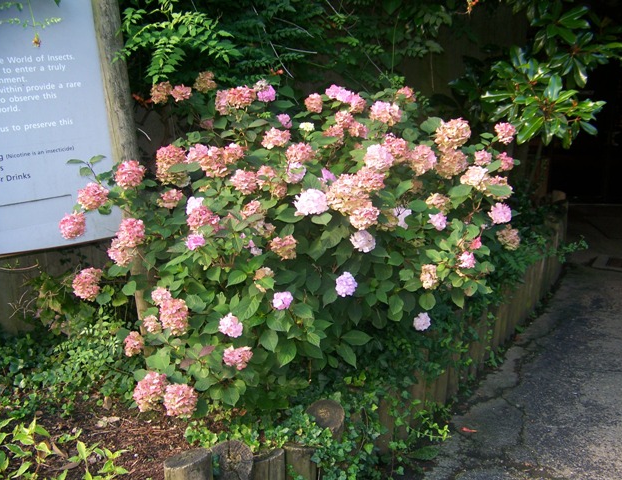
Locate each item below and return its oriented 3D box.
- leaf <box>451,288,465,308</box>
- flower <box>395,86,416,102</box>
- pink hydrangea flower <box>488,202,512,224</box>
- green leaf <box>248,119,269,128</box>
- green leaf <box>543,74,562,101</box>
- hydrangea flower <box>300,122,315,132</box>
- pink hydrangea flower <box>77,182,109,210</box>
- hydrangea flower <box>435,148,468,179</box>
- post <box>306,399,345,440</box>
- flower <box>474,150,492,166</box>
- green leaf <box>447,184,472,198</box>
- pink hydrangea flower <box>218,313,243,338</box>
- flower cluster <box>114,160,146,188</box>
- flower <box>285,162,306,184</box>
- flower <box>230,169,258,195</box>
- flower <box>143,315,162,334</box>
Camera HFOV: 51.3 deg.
[{"bbox_3d":[0.593,0.235,2.600,0.056,0.078,0.040,2,15,13],"label":"leaf"},{"bbox_3d":[0.470,-0.717,3.200,0.104,0.084,0.093,1,20,8],"label":"flower"},{"bbox_3d":[0.893,-0.125,3.050,0.113,0.104,0.108,4,21,16],"label":"pink hydrangea flower"},{"bbox_3d":[-0.227,-0.504,2.800,0.090,0.030,0.055,-1,19,-4],"label":"green leaf"},{"bbox_3d":[1.418,-0.895,3.800,0.106,0.152,0.050,4,16,20],"label":"green leaf"},{"bbox_3d":[-0.016,-0.504,2.900,0.072,0.042,0.065,-1,15,0],"label":"hydrangea flower"},{"bbox_3d":[-0.907,-0.181,2.700,0.130,0.107,0.106,-6,20,-18],"label":"pink hydrangea flower"},{"bbox_3d":[0.591,-0.322,2.720,0.131,0.117,0.124,2,18,12],"label":"hydrangea flower"},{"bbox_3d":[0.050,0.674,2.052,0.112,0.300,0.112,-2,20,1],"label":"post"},{"bbox_3d":[0.755,-0.359,2.850,0.077,0.068,0.079,0,20,0],"label":"flower"},{"bbox_3d":[0.601,-0.196,2.620,0.092,0.048,0.045,2,18,13],"label":"green leaf"},{"bbox_3d":[-0.255,0.271,2.050,0.078,0.078,0.072,-5,21,-8],"label":"pink hydrangea flower"},{"bbox_3d":[-0.696,-0.251,2.480,0.119,0.100,0.109,-7,19,-15],"label":"flower cluster"},{"bbox_3d":[-0.065,-0.282,2.700,0.081,0.092,0.078,0,19,-1],"label":"flower"},{"bbox_3d":[-0.278,-0.244,2.700,0.121,0.100,0.099,-2,19,-6],"label":"flower"},{"bbox_3d":[-0.612,0.327,2.500,0.068,0.071,0.062,-5,19,-14],"label":"flower"}]

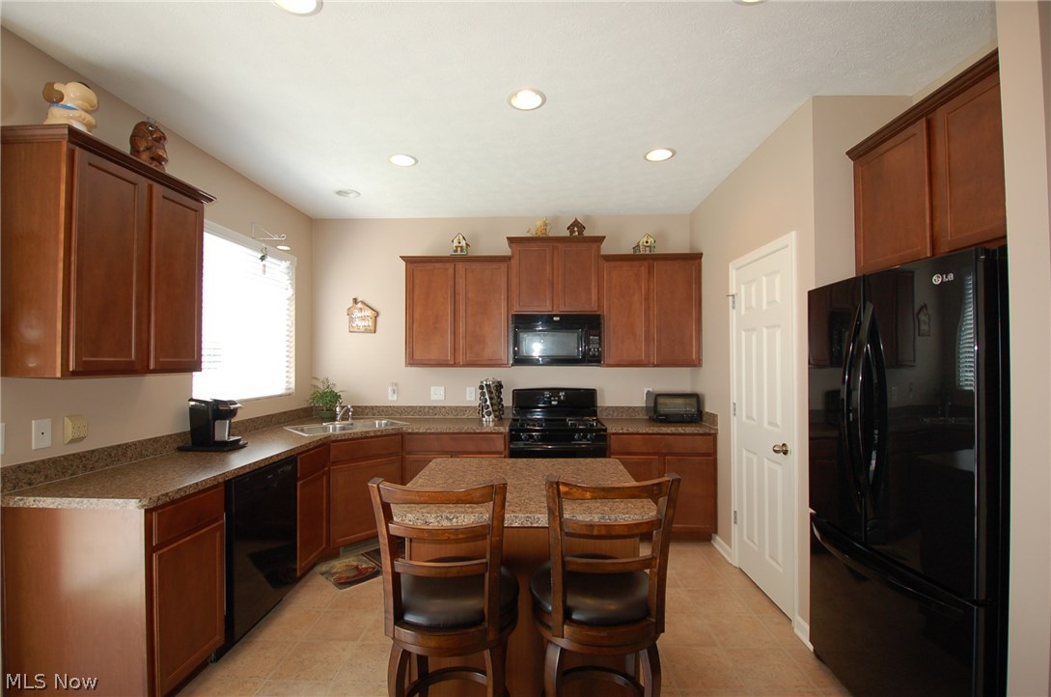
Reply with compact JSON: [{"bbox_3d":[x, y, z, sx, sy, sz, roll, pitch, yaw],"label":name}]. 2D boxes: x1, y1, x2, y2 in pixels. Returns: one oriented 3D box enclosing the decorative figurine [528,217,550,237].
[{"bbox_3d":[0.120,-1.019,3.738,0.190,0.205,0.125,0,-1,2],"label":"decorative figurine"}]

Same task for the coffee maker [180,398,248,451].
[{"bbox_3d":[-1.878,0.449,2.649,0.295,0.305,0.215,0,-1,2],"label":"coffee maker"}]

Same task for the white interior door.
[{"bbox_3d":[1.491,0.458,2.747,0.081,2.111,0.788,0,-1,2],"label":"white interior door"}]

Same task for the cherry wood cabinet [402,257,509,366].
[{"bbox_3d":[-0.588,-0.305,3.898,0.934,0.939,0.364,0,-1,2],"label":"cherry wood cabinet"}]

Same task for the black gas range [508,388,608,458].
[{"bbox_3d":[0.263,0.944,3.659,0.765,1.170,0.680,0,-1,2],"label":"black gas range"}]

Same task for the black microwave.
[{"bbox_3d":[0.268,-0.065,3.820,0.755,0.437,0.400,0,-1,2],"label":"black microwave"}]

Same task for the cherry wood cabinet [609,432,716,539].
[{"bbox_3d":[1.082,1.102,3.678,0.848,0.877,0.626,0,-1,2],"label":"cherry wood cabinet"}]

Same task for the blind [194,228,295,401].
[{"bbox_3d":[-1.998,-0.220,3.215,0.055,1.170,1.080,0,-1,2],"label":"blind"}]

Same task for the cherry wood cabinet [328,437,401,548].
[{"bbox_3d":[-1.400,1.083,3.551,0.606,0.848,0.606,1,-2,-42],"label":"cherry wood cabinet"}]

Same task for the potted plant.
[{"bbox_3d":[-1.753,0.439,3.865,0.263,0.384,0.253,0,-1,2],"label":"potted plant"}]

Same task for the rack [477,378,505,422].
[{"bbox_3d":[-0.300,0.441,3.794,0.212,0.379,0.212,0,-1,2],"label":"rack"}]

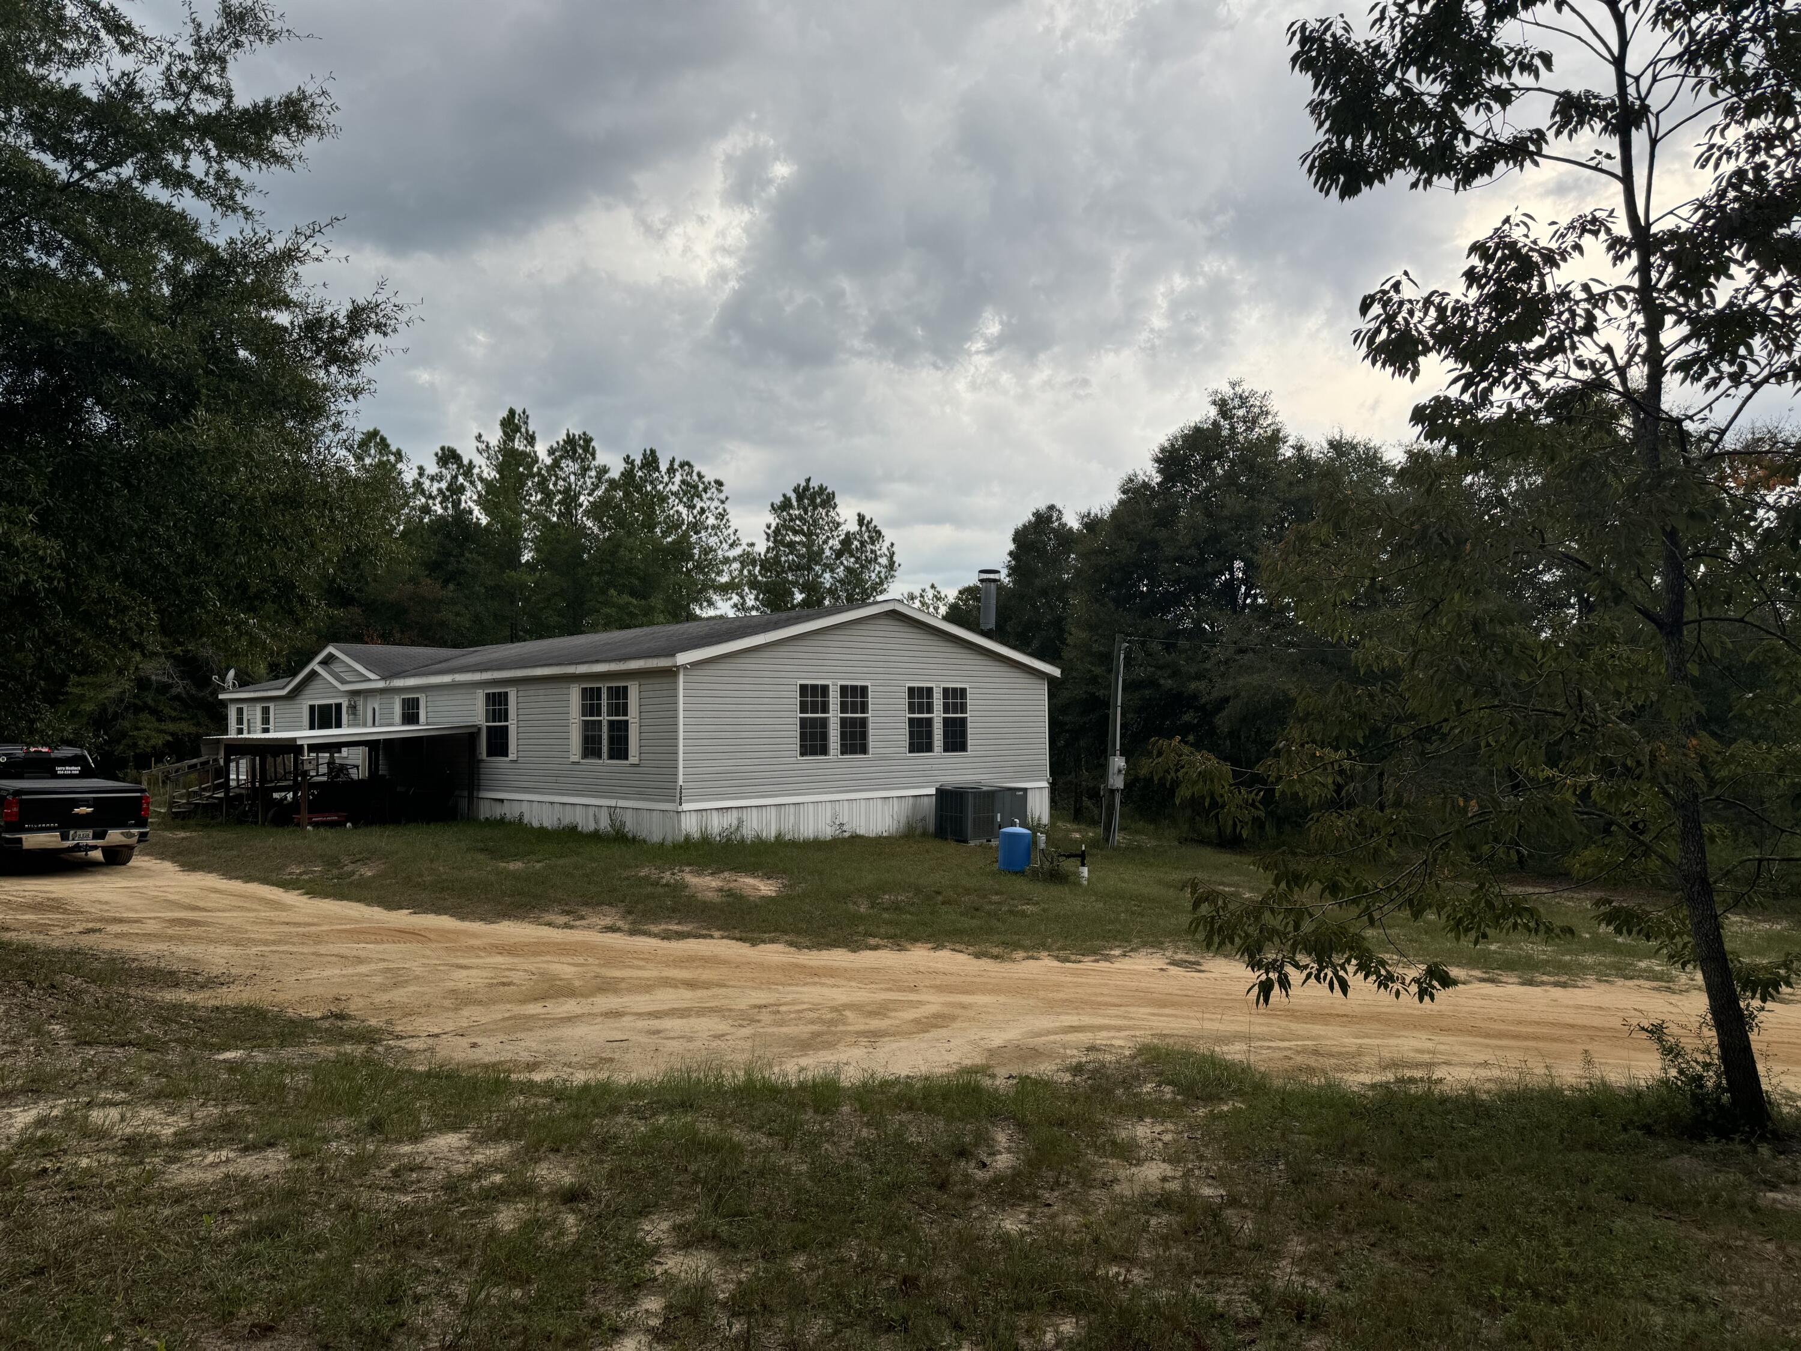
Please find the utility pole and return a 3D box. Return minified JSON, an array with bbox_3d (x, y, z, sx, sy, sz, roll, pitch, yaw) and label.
[{"bbox_3d":[3.704,1.109,21.445,0.290,3.647,0.280,2,-2,0],"label":"utility pole"}]

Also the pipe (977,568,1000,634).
[{"bbox_3d":[1.836,-1.455,26.415,0.472,1.573,0.472,-1,-2,0],"label":"pipe"}]

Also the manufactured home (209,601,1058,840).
[{"bbox_3d":[-8.210,1.154,31.534,9.777,4.262,23.269,2,-3,-44],"label":"manufactured home"}]

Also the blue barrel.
[{"bbox_3d":[1.558,2.363,16.900,0.445,0.635,0.445,-1,-2,0],"label":"blue barrel"}]

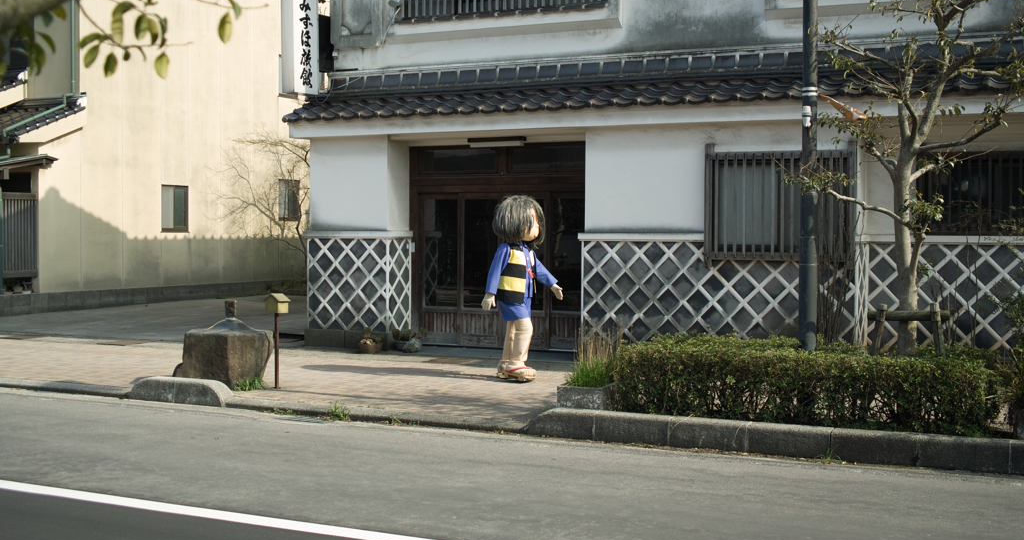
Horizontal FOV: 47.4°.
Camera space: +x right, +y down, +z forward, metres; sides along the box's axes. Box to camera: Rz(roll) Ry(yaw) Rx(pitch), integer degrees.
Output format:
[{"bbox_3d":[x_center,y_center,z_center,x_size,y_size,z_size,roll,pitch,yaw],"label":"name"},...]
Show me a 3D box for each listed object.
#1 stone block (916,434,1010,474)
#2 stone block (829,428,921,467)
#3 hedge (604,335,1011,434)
[{"bbox_3d":[3.110,1.271,8.015,0.590,0.195,0.220,1,2,25],"label":"stone block"},{"bbox_3d":[2.640,1.281,8.455,0.595,0.215,0.180,1,3,25],"label":"stone block"},{"bbox_3d":[2.369,0.886,9.364,2.770,0.585,1.470,1,2,25],"label":"hedge"}]

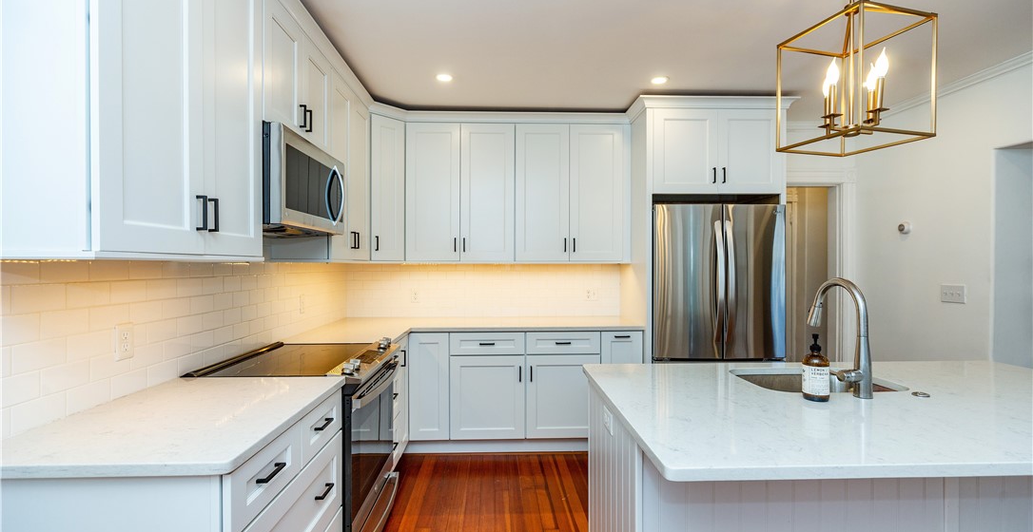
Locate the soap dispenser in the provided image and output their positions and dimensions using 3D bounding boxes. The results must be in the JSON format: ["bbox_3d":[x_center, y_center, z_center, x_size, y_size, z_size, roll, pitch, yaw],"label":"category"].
[{"bbox_3d":[1.003,0.337,1.536,0.076,0.216,0.076,0,0,18],"label":"soap dispenser"}]

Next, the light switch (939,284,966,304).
[{"bbox_3d":[2.923,0.189,3.078,0.020,0.126,0.163,0,0,-2],"label":"light switch"}]

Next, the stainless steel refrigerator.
[{"bbox_3d":[1.387,0.455,3.494,0.907,1.765,0.800,0,0,-2],"label":"stainless steel refrigerator"}]

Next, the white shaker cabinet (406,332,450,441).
[{"bbox_3d":[-0.625,0.850,3.536,0.285,0.764,0.615,0,0,-2],"label":"white shaker cabinet"}]

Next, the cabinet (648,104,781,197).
[{"bbox_3d":[1.406,-0.807,3.562,0.933,0.613,0.655,0,0,-2],"label":"cabinet"}]

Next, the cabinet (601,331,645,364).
[{"bbox_3d":[0.739,0.899,3.579,0.306,0.876,0.626,0,0,-2],"label":"cabinet"}]

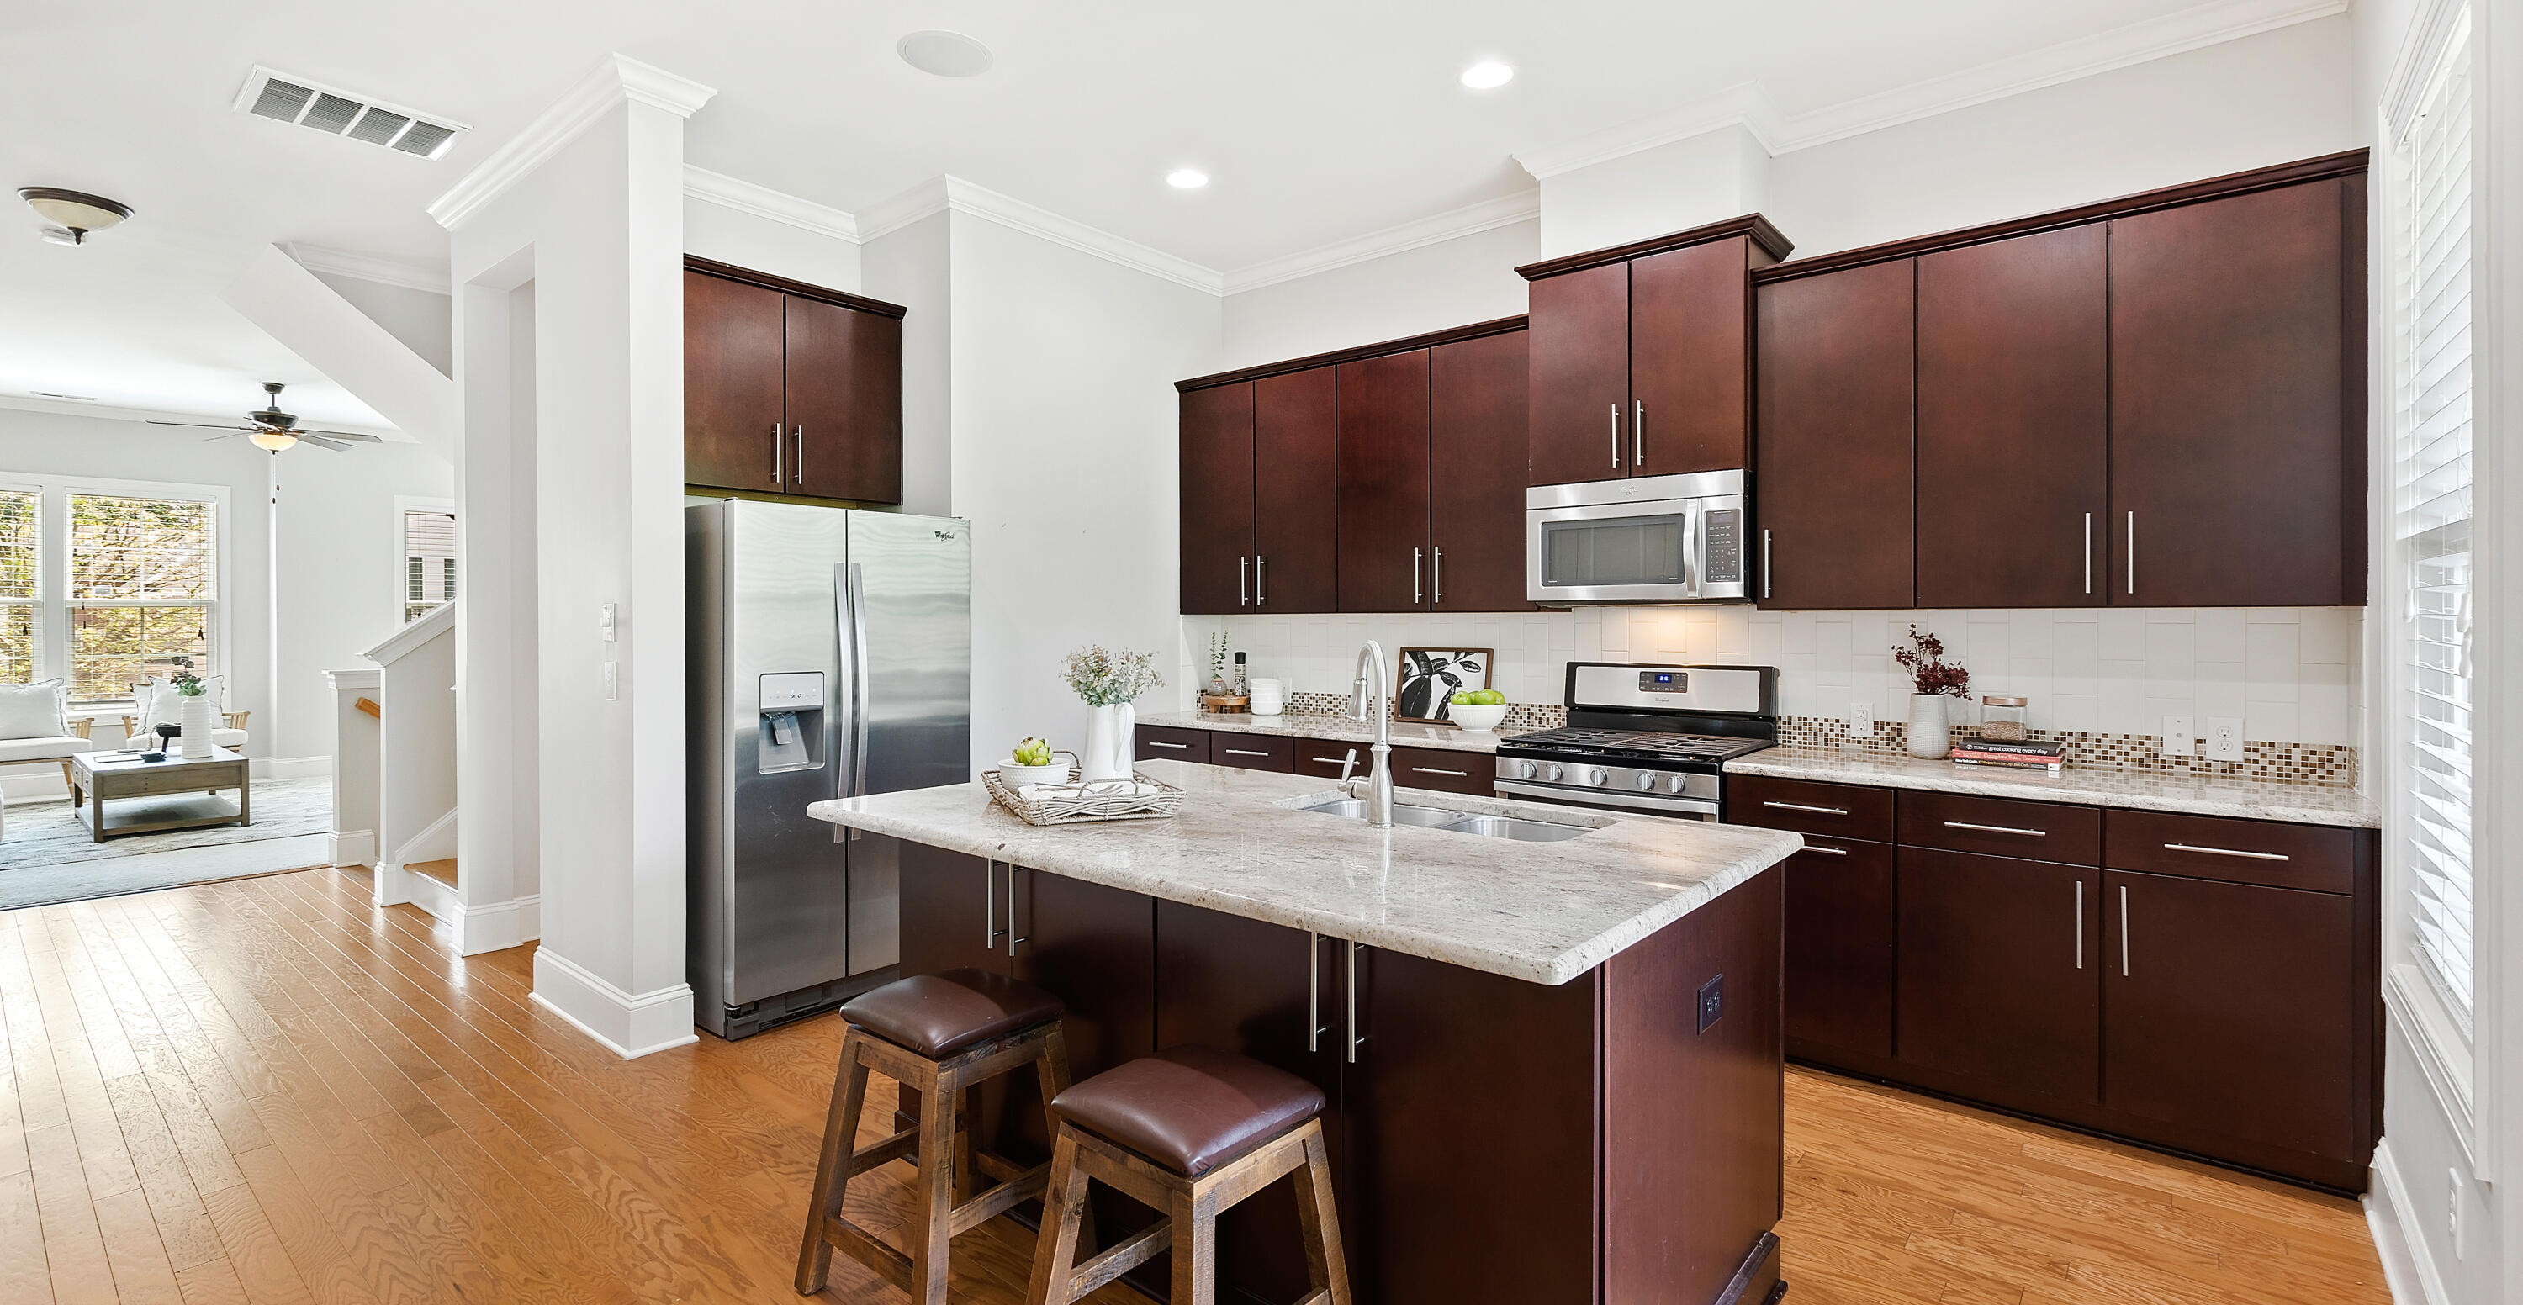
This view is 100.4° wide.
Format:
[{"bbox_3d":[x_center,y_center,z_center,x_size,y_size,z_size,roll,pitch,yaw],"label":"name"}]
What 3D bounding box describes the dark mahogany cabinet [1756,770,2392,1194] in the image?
[{"bbox_3d":[2.228,0.833,3.121,1.421,0.863,0.620,1,1,41],"label":"dark mahogany cabinet"}]

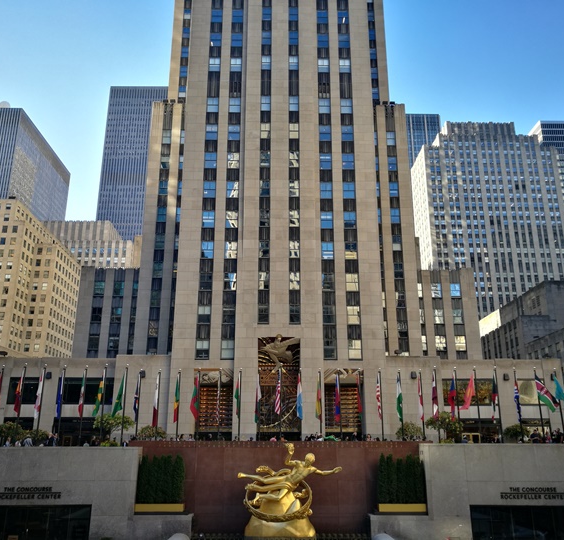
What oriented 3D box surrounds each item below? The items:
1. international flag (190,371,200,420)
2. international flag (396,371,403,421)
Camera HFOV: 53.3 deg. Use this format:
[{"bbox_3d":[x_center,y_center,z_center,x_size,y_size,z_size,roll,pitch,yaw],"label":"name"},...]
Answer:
[{"bbox_3d":[-6.203,9.144,40.275,0.501,3.226,0.380,0,-17,-1],"label":"international flag"},{"bbox_3d":[8.534,9.292,40.531,0.420,3.351,0.380,0,-17,-1],"label":"international flag"}]

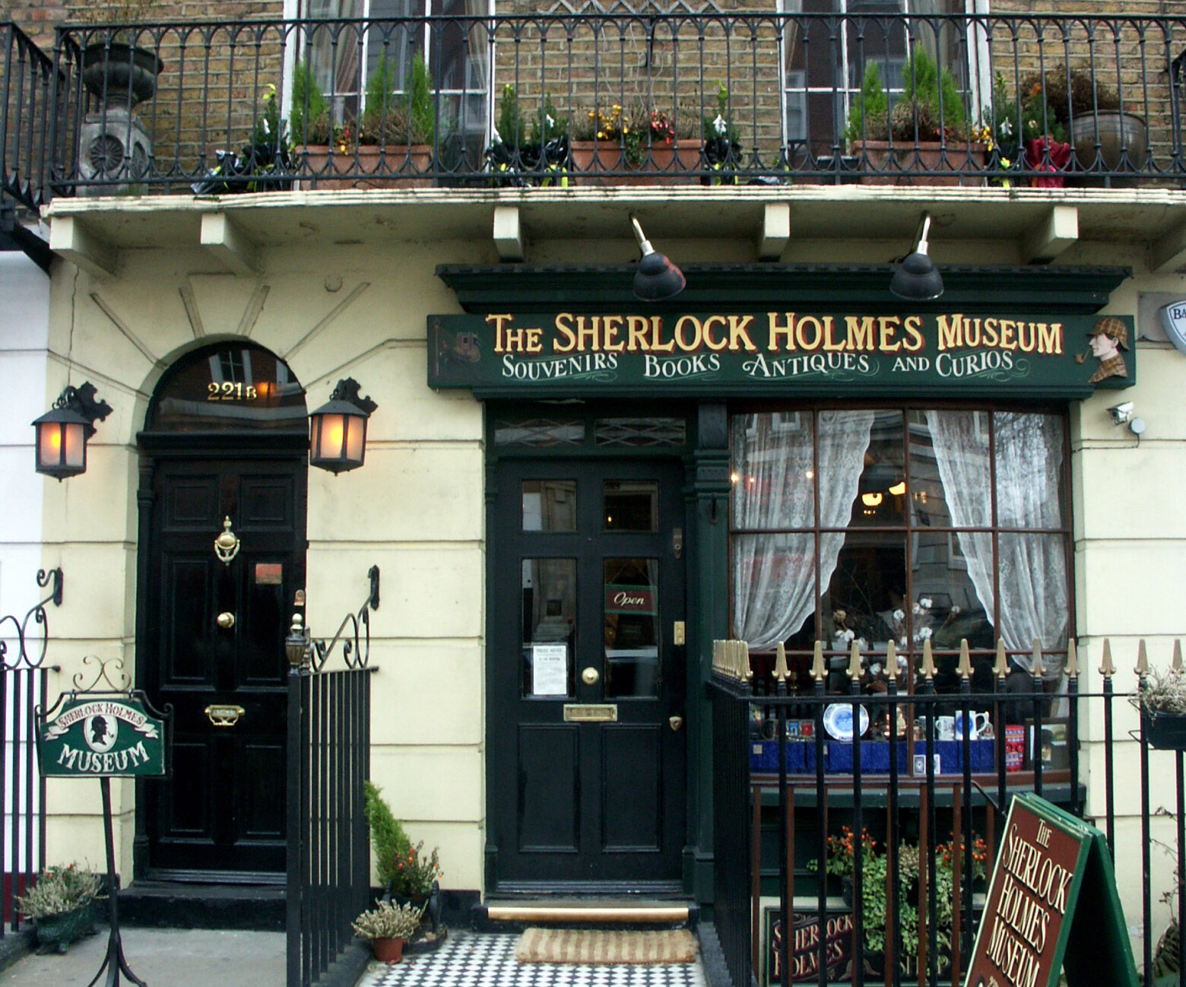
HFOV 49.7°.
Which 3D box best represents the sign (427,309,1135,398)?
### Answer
[{"bbox_3d":[0.940,-0.696,6.524,3.559,0.438,0.150,0,-7,2],"label":"sign"}]

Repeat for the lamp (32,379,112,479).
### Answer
[{"bbox_3d":[-2.480,-0.314,6.061,0.260,0.530,0.480,0,-7,2],"label":"lamp"}]

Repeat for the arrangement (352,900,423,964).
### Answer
[{"bbox_3d":[-0.860,1.850,5.419,0.295,0.245,0.290,0,-7,2],"label":"arrangement"}]

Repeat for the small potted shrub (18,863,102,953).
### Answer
[{"bbox_3d":[-2.450,1.915,5.990,0.320,0.370,0.460,0,-7,2],"label":"small potted shrub"}]

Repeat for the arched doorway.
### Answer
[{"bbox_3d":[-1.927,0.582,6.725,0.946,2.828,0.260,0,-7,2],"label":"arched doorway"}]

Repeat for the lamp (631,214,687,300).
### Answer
[{"bbox_3d":[0.294,-1.058,5.842,0.245,0.395,0.400,0,-7,2],"label":"lamp"}]

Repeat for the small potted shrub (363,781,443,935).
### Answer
[{"bbox_3d":[-0.851,1.633,5.687,0.365,0.680,0.370,0,-7,2],"label":"small potted shrub"}]

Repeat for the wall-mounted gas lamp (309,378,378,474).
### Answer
[{"bbox_3d":[-1.256,-0.350,6.394,0.295,0.548,0.455,0,-7,2],"label":"wall-mounted gas lamp"}]

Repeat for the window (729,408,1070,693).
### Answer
[{"bbox_3d":[1.420,0.339,5.942,1.560,1.520,0.200,0,-7,2],"label":"window"}]

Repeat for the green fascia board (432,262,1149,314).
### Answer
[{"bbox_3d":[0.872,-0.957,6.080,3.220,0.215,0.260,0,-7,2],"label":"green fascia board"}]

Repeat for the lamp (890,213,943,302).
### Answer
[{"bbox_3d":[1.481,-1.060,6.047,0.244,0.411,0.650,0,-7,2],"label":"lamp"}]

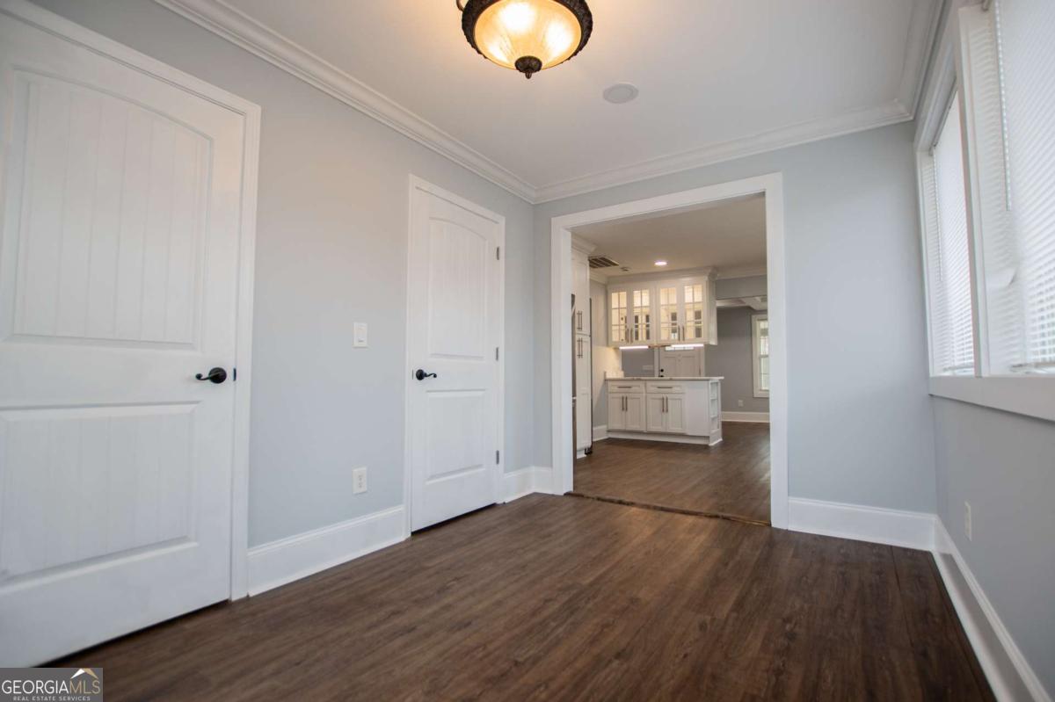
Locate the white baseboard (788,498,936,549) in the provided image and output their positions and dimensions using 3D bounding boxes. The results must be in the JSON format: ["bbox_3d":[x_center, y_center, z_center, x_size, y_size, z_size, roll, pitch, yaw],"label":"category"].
[{"bbox_3d":[1.865,0.974,2.483,0.664,0.189,0.030,-2,-4,30],"label":"white baseboard"}]

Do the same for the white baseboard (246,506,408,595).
[{"bbox_3d":[-0.927,0.953,2.173,0.030,0.189,0.805,-3,-4,37],"label":"white baseboard"}]

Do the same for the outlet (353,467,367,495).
[{"bbox_3d":[-0.869,0.675,2.284,0.010,0.118,0.075,-3,-4,37],"label":"outlet"}]

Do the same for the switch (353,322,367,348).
[{"bbox_3d":[-0.877,-0.084,2.316,0.012,0.118,0.075,-3,-4,37],"label":"switch"}]

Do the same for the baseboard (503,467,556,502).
[{"bbox_3d":[0.015,1.022,3.313,0.173,0.189,0.398,-3,-4,37],"label":"baseboard"}]

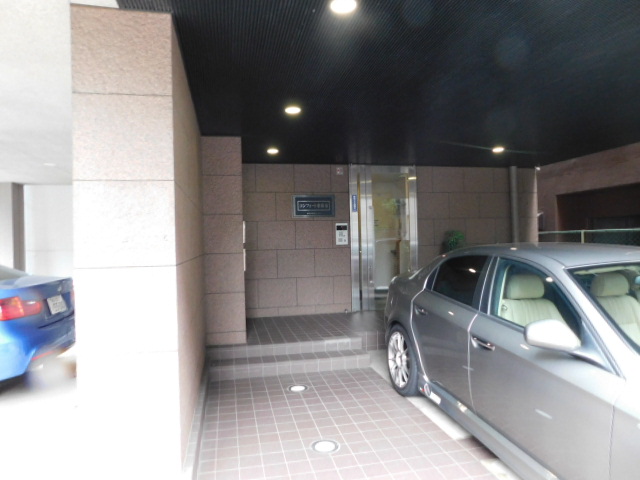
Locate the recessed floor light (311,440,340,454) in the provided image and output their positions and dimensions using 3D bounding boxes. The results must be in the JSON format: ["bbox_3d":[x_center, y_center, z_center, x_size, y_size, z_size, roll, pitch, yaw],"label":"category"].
[{"bbox_3d":[0.038,1.462,2.971,0.198,0.030,0.198,-1,0,0],"label":"recessed floor light"}]

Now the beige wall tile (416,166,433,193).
[{"bbox_3d":[1.766,-1.018,7.183,0.295,0.449,0.020,-1,0,-12],"label":"beige wall tile"}]

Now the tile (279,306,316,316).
[{"bbox_3d":[-0.356,1.119,6.711,0.594,0.142,0.020,-1,0,-12],"label":"tile"}]

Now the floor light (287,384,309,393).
[{"bbox_3d":[-0.217,1.495,4.231,0.213,0.040,0.213,-1,0,-12],"label":"floor light"}]

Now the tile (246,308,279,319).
[{"bbox_3d":[-0.914,1.140,6.646,0.540,0.142,0.020,-1,0,-12],"label":"tile"}]

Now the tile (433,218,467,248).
[{"bbox_3d":[2.232,-0.135,7.330,0.594,0.447,0.020,-1,0,-12],"label":"tile"}]

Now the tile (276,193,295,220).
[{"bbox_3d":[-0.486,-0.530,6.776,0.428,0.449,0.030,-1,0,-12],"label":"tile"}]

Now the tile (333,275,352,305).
[{"bbox_3d":[0.364,0.808,6.869,0.298,0.449,0.020,-1,0,-12],"label":"tile"}]

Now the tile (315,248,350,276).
[{"bbox_3d":[0.210,0.364,6.893,0.594,0.447,0.020,-1,0,-12],"label":"tile"}]

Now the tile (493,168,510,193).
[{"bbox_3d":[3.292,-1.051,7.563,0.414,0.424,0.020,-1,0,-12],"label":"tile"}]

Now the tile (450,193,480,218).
[{"bbox_3d":[2.513,-0.593,7.393,0.594,0.447,0.020,-1,0,-12],"label":"tile"}]

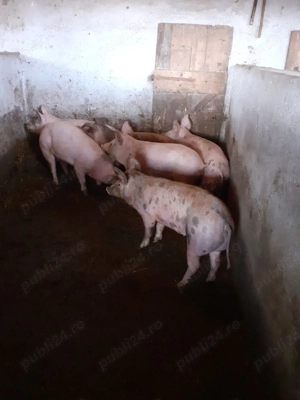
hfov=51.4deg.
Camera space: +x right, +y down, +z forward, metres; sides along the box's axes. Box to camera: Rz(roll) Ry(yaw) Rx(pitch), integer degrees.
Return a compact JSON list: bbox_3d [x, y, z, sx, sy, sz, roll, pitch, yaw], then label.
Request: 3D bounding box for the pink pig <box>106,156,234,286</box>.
[{"bbox_3d":[0.100,0.119,2.349,0.340,0.680,1.160,-15,29,-33],"label":"pink pig"}]

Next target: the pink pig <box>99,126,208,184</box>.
[{"bbox_3d":[0.047,-0.304,3.281,1.140,0.690,0.340,8,25,13],"label":"pink pig"}]

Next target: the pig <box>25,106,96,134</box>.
[{"bbox_3d":[-1.056,-0.802,4.266,1.160,0.710,0.340,3,24,2],"label":"pig"}]

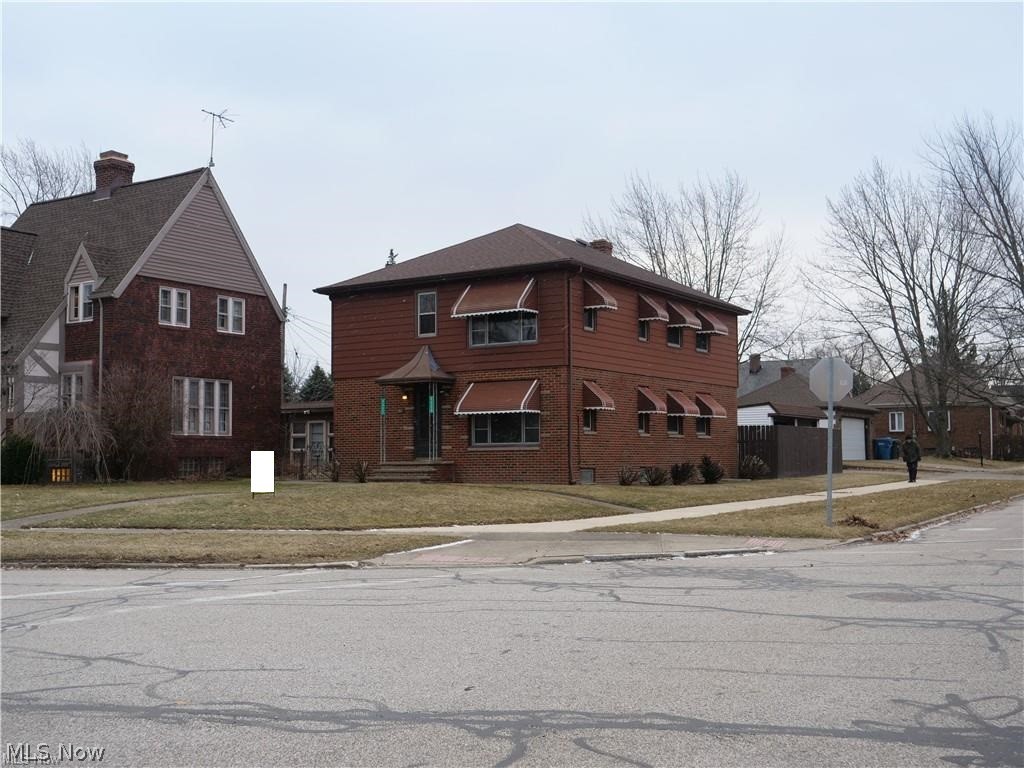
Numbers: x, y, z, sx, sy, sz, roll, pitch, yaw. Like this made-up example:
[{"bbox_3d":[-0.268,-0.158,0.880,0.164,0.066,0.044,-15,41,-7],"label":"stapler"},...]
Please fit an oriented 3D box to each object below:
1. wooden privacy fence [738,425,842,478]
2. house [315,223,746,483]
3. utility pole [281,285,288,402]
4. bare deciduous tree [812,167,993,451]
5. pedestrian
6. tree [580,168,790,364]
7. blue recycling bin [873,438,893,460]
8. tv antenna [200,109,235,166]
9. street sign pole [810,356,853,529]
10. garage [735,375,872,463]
[{"bbox_3d":[10.347,2.516,41.453,1.300,1.800,6.700,-2,-4,32],"label":"wooden privacy fence"},{"bbox_3d":[0.918,-1.039,35.042,8.800,8.000,12.200,-2,-4,32],"label":"house"},{"bbox_3d":[-12.548,-0.507,61.698,0.300,10.200,0.300,-2,-4,32],"label":"utility pole"},{"bbox_3d":[20.897,-4.031,59.531,9.900,15.825,9.900,-2,-4,32],"label":"bare deciduous tree"},{"bbox_3d":[14.749,2.788,41.550,0.620,1.700,0.420,-2,-4,27],"label":"pedestrian"},{"bbox_3d":[10.401,-3.841,66.472,12.300,17.600,11.500,-2,-4,32],"label":"tree"},{"bbox_3d":[19.113,3.369,57.785,0.660,1.100,0.800,-2,-4,32],"label":"blue recycling bin"},{"bbox_3d":[-8.736,-7.312,33.349,0.950,1.740,1.250,-2,-4,33],"label":"tv antenna"},{"bbox_3d":[5.460,0.992,19.388,0.760,2.960,0.100,-2,-4,26],"label":"street sign pole"},{"bbox_3d":[13.767,1.667,57.095,6.600,4.420,8.200,-2,-4,32],"label":"garage"}]

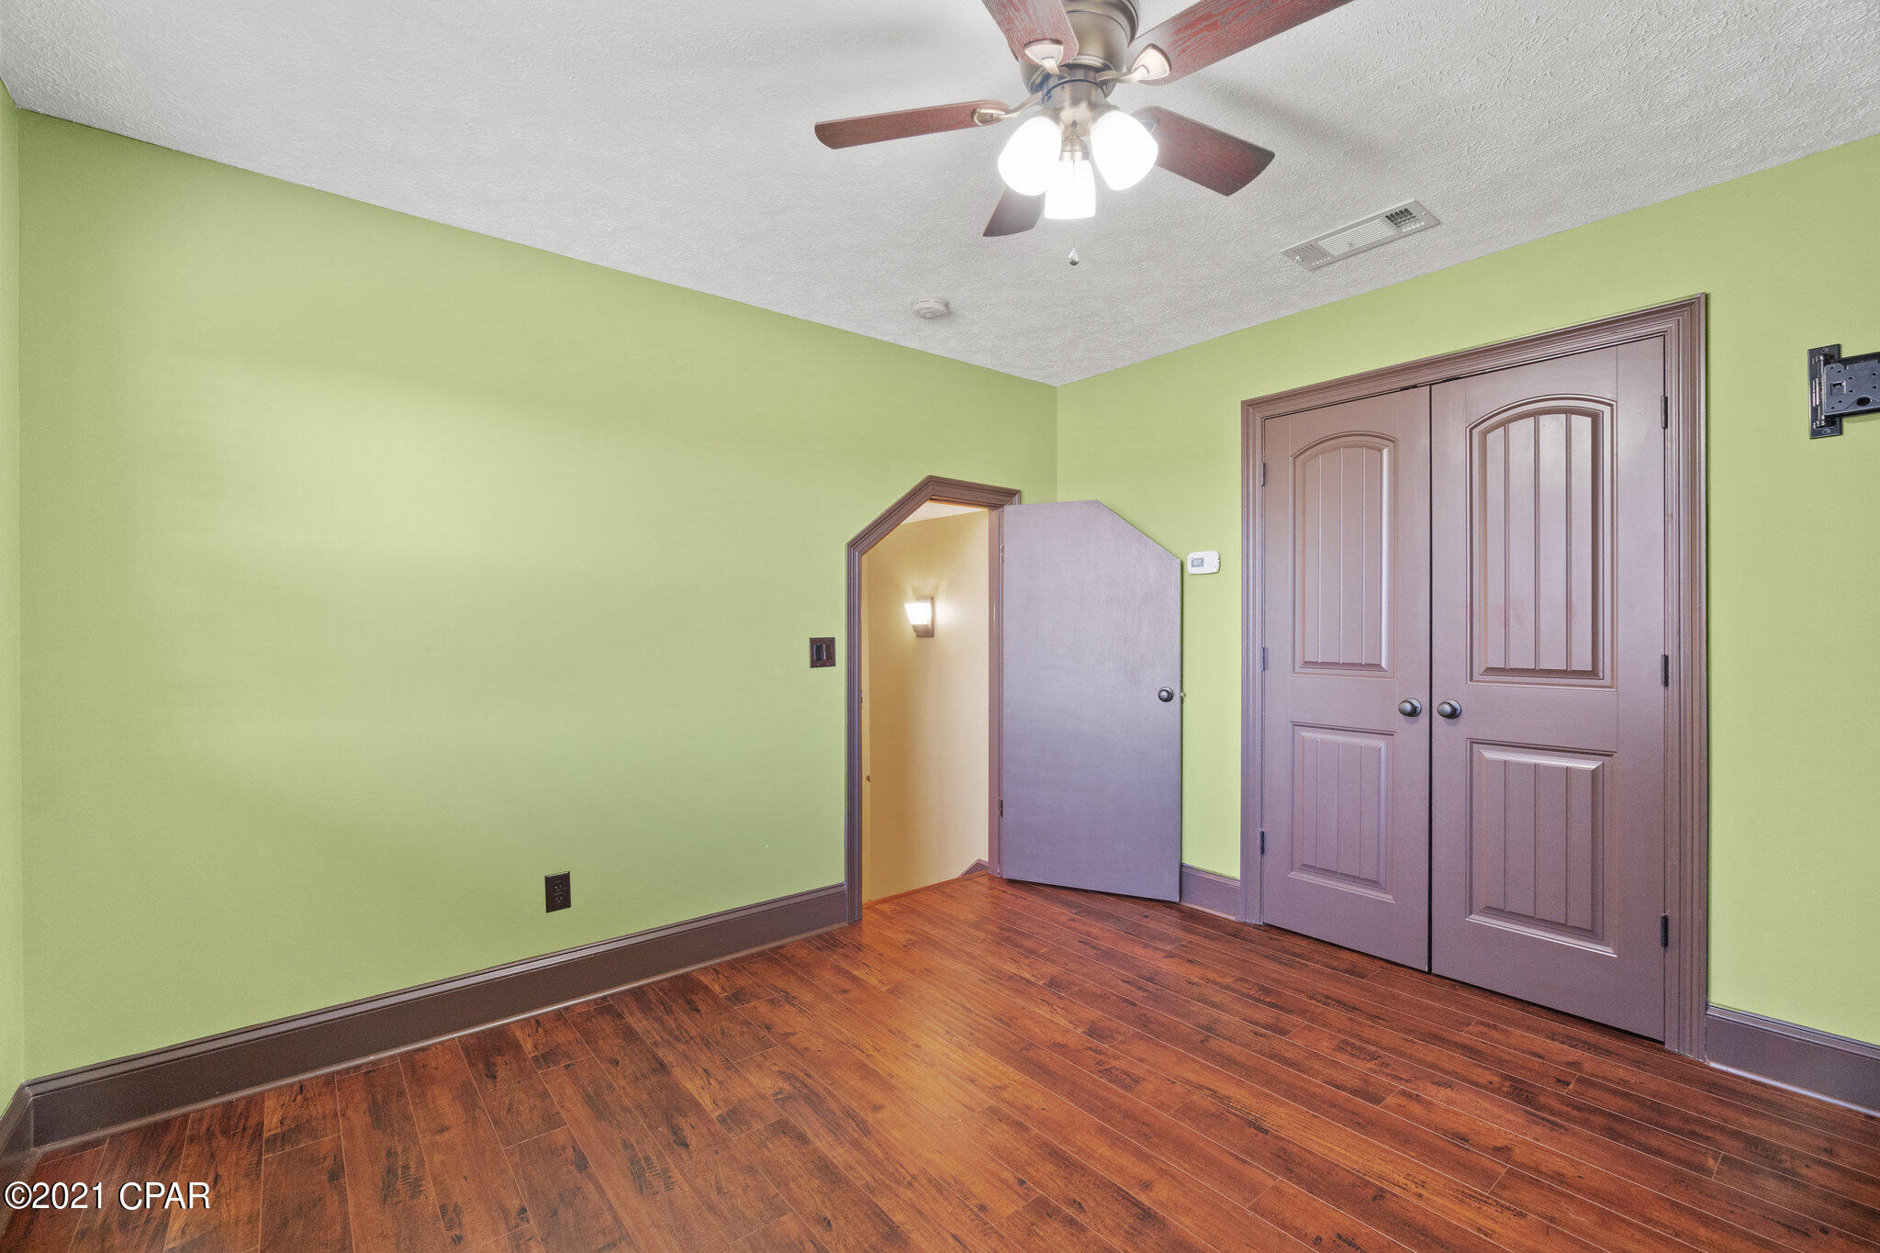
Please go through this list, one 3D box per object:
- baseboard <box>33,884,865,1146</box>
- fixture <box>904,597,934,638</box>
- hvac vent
[{"bbox_3d":[-1.260,1.143,2.521,2.242,0.175,0.020,0,0,-38],"label":"baseboard"},{"bbox_3d":[-0.113,-0.049,4.306,0.095,0.228,0.155,0,0,-41],"label":"fixture"},{"bbox_3d":[1.317,-1.214,2.469,0.208,0.018,0.395,0,0,-38],"label":"hvac vent"}]

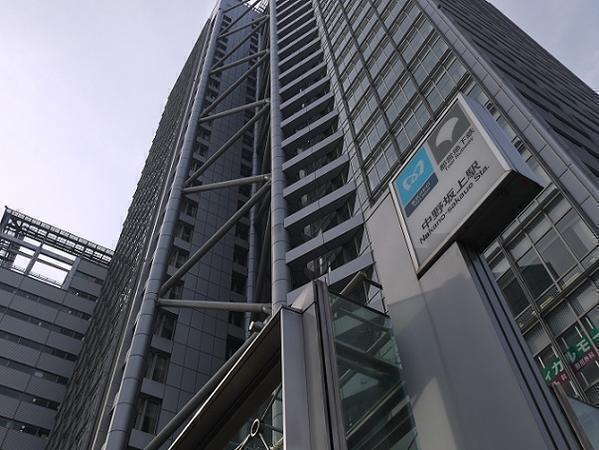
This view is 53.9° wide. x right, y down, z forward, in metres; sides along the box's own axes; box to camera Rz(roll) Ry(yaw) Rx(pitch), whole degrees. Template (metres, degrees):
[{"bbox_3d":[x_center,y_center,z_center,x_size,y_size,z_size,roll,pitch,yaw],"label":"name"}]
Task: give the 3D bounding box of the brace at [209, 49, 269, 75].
[{"bbox_3d":[-8.305,-21.754,78.796,11.680,0.450,0.450,-5,-46,44],"label":"brace"}]

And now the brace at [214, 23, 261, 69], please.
[{"bbox_3d":[-8.543,-26.318,85.222,11.573,0.450,0.450,-48,-59,-15],"label":"brace"}]

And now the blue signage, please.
[{"bbox_3d":[0.765,-0.274,3.869,0.030,0.450,0.337,25,-60,-19],"label":"blue signage"}]

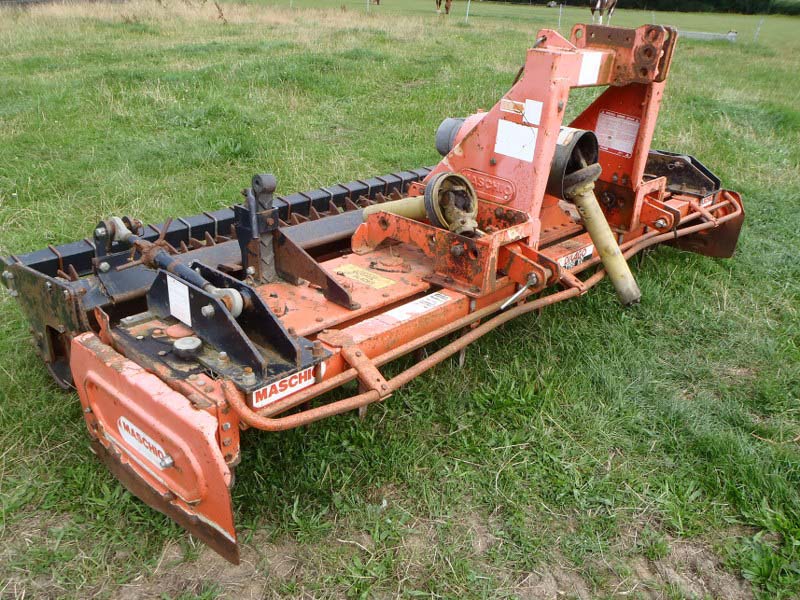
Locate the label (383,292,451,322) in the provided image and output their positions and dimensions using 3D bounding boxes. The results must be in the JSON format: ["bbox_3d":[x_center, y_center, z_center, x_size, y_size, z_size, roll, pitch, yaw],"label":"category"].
[{"bbox_3d":[0.055,0.018,1.907,0.069,0.004,0.240,24,32,39],"label":"label"}]

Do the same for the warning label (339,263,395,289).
[{"bbox_3d":[-0.116,-0.077,2.102,0.211,0.004,0.085,24,32,39],"label":"warning label"}]

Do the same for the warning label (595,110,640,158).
[{"bbox_3d":[0.878,-0.676,2.632,0.177,0.157,0.004,28,35,36],"label":"warning label"}]

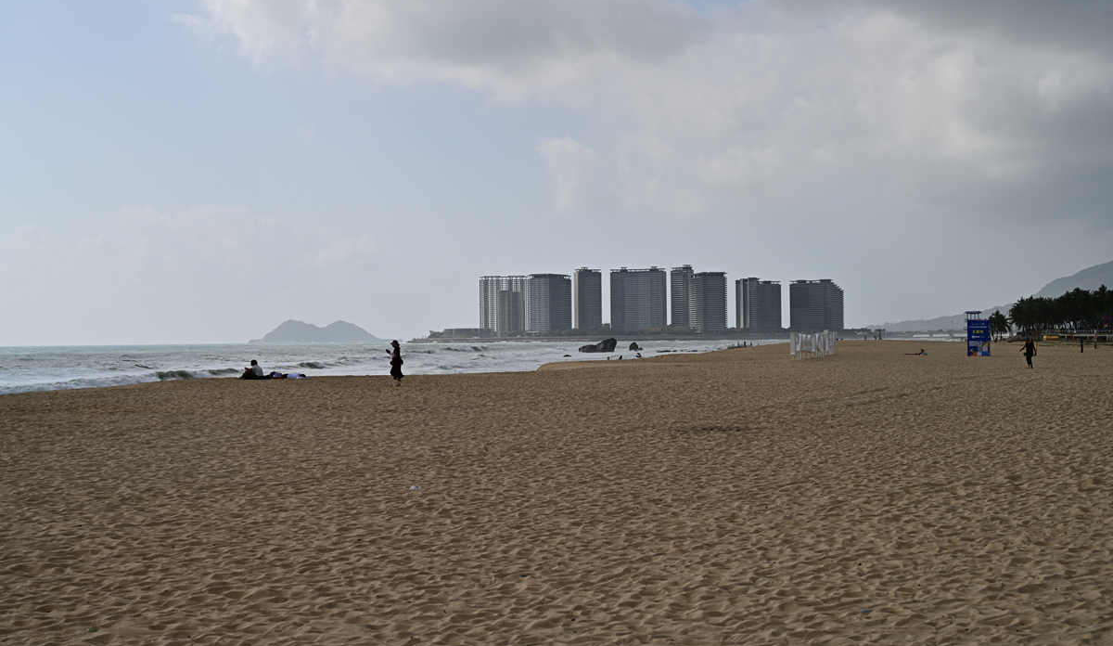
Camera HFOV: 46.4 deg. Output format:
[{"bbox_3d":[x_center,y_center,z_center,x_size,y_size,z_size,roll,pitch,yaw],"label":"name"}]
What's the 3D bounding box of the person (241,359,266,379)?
[{"bbox_3d":[-13.147,2.022,56.000,1.050,0.844,0.520,-1,-1,10],"label":"person"}]

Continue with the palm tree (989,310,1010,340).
[{"bbox_3d":[122.923,0.643,360.000,6.000,8.383,6.000,-1,-1,19],"label":"palm tree"}]

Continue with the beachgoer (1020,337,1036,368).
[{"bbox_3d":[25.616,1.639,70.500,0.800,1.687,0.500,-1,-1,21],"label":"beachgoer"}]

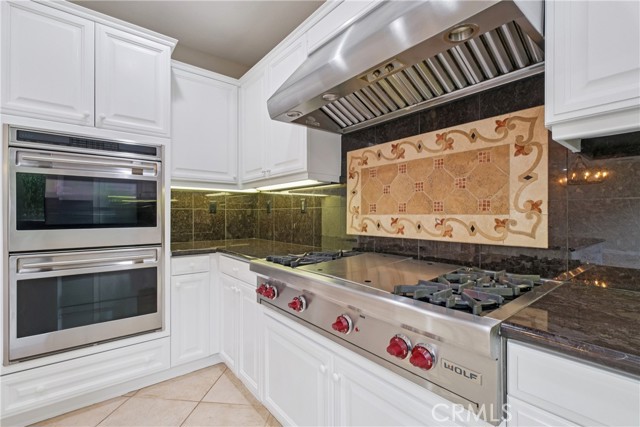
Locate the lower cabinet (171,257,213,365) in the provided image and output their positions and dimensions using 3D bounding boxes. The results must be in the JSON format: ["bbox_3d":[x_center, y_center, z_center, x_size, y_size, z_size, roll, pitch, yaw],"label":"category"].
[{"bbox_3d":[-1.123,0.703,2.359,0.325,0.795,0.600,0,0,-39],"label":"lower cabinet"}]

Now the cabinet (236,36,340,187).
[{"bbox_3d":[-0.315,-0.738,2.360,0.300,1.025,1.095,0,0,-39],"label":"cabinet"}]

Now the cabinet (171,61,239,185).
[{"bbox_3d":[-1.109,-0.743,2.609,0.640,1.015,0.310,0,0,-39],"label":"cabinet"}]

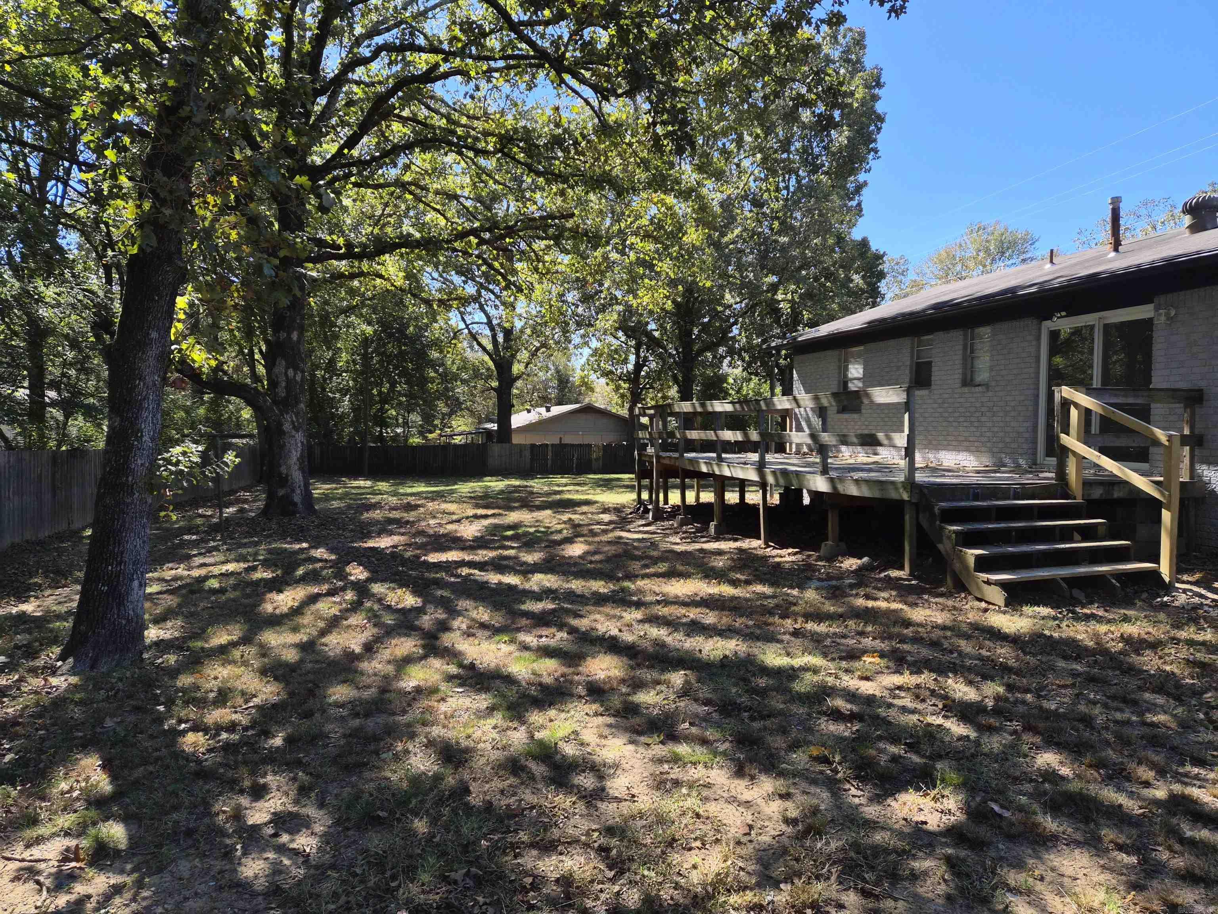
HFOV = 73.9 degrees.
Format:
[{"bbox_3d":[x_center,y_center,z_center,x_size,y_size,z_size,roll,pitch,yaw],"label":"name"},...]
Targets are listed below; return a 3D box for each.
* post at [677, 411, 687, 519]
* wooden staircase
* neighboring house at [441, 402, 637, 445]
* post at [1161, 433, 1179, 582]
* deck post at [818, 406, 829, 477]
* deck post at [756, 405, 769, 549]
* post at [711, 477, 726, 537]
[{"bbox_3d":[1.468,0.109,16.156,0.095,2.211,0.095,-1,2,-15],"label":"post"},{"bbox_3d":[4.400,0.831,8.348,1.900,0.975,1.490,-1,2,-15],"label":"wooden staircase"},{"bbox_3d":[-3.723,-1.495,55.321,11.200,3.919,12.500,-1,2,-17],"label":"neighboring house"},{"bbox_3d":[5.513,0.514,7.950,0.095,1.494,0.095,-1,2,-15],"label":"post"},{"bbox_3d":[2.886,-0.268,10.860,0.095,1.034,0.095,-1,2,-15],"label":"deck post"},{"bbox_3d":[2.406,0.261,12.672,0.095,2.233,0.095,-1,2,-15],"label":"deck post"},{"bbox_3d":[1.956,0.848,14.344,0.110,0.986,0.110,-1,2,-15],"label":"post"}]

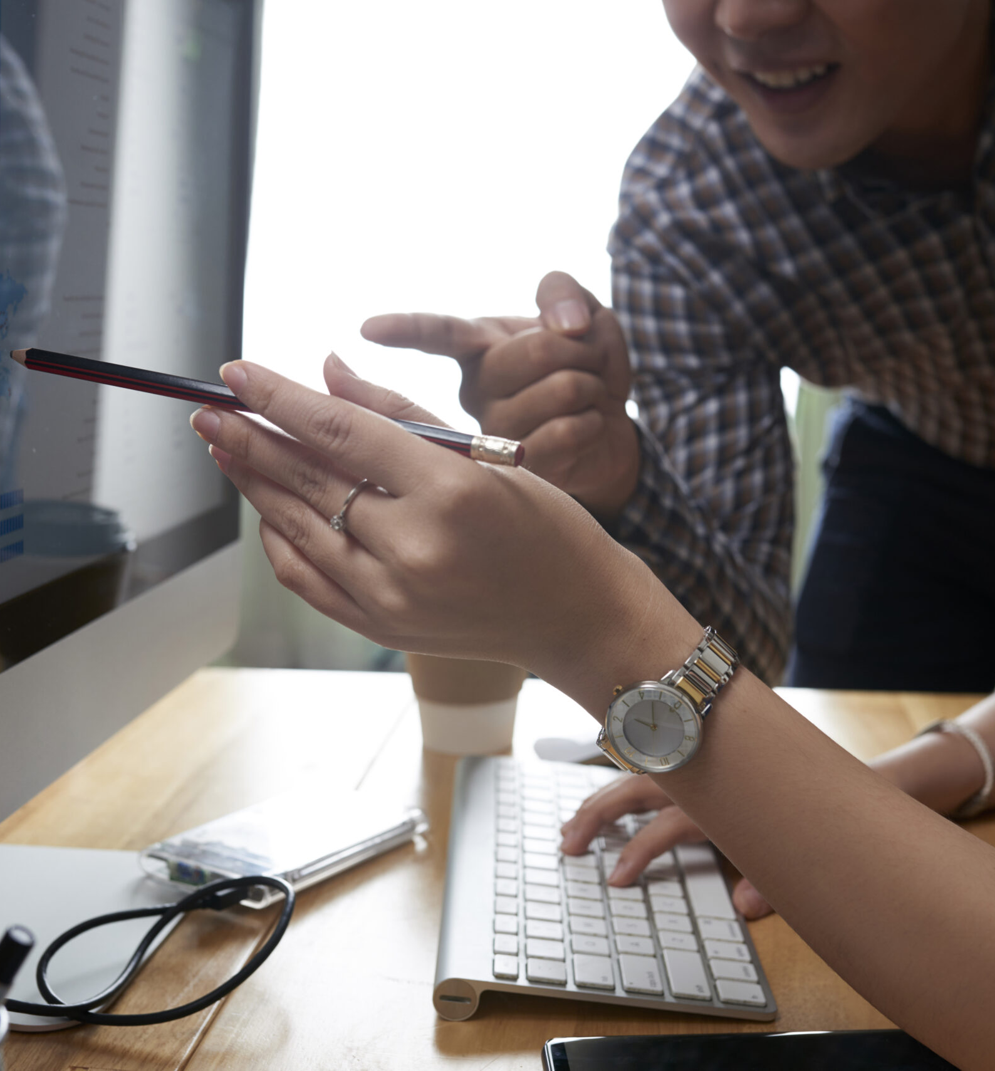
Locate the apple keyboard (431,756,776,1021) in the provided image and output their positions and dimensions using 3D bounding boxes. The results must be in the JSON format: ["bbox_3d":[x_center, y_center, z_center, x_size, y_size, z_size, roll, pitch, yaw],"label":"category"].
[{"bbox_3d":[0.043,0.153,0.740,0.131,0.019,0.281,0,10,0],"label":"apple keyboard"}]

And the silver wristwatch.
[{"bbox_3d":[0.059,0.055,0.527,0.035,0.057,0.047,40,28,9],"label":"silver wristwatch"}]

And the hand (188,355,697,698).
[{"bbox_3d":[-0.023,0.001,0.520,0.174,0.077,0.055,34,18,-2],"label":"hand"}]

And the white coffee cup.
[{"bbox_3d":[-0.018,0.067,0.947,0.090,0.118,0.090,0,10,0],"label":"white coffee cup"}]

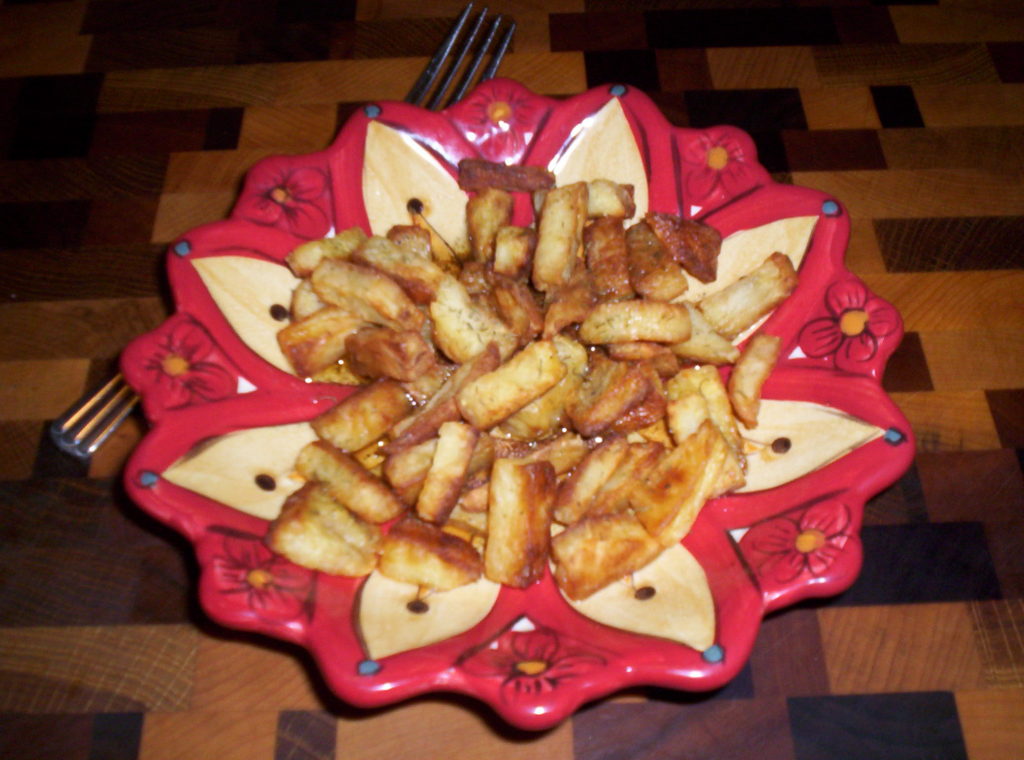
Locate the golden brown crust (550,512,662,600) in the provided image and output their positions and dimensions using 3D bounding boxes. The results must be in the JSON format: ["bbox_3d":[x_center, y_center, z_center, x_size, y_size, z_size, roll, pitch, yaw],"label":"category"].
[{"bbox_3d":[0.025,0.043,0.281,0.024,0.012,0.017,-21,79,-16],"label":"golden brown crust"}]

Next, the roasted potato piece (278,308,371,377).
[{"bbox_3d":[-0.056,-0.012,0.326,0.023,0.013,0.013,-23,32,-14],"label":"roasted potato piece"}]

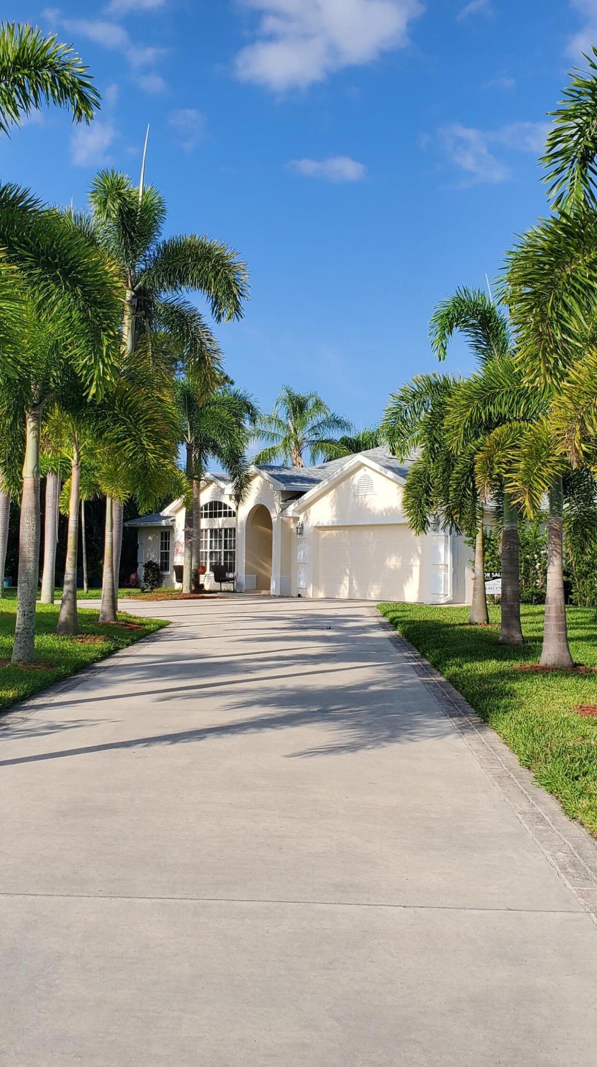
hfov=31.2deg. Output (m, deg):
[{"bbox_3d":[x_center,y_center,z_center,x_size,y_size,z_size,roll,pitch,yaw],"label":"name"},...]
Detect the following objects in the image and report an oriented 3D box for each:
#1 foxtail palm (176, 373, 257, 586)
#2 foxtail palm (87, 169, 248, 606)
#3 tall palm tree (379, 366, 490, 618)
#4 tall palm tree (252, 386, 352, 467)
[{"bbox_3d":[-2.980,-1.524,34.000,3.240,6.890,3.200,0,-1,0],"label":"foxtail palm"},{"bbox_3d":[-3.400,-3.407,25.300,4.400,10.480,4.300,0,-1,0],"label":"foxtail palm"},{"bbox_3d":[3.280,-0.758,21.400,3.240,5.100,3.200,0,-1,0],"label":"tall palm tree"},{"bbox_3d":[0.150,-2.403,50.000,4.800,8.980,4.800,0,-1,0],"label":"tall palm tree"}]

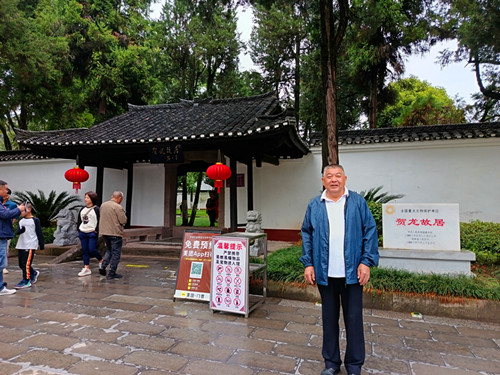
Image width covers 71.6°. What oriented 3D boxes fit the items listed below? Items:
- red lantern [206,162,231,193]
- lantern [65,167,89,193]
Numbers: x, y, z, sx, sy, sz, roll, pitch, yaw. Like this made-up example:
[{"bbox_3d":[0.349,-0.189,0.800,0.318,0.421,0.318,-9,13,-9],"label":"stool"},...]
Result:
[{"bbox_3d":[-0.822,-0.261,9.250,0.670,0.820,0.670,0,-4,0],"label":"red lantern"},{"bbox_3d":[-5.345,-0.225,10.700,0.680,0.800,0.680,-1,-4,20],"label":"lantern"}]

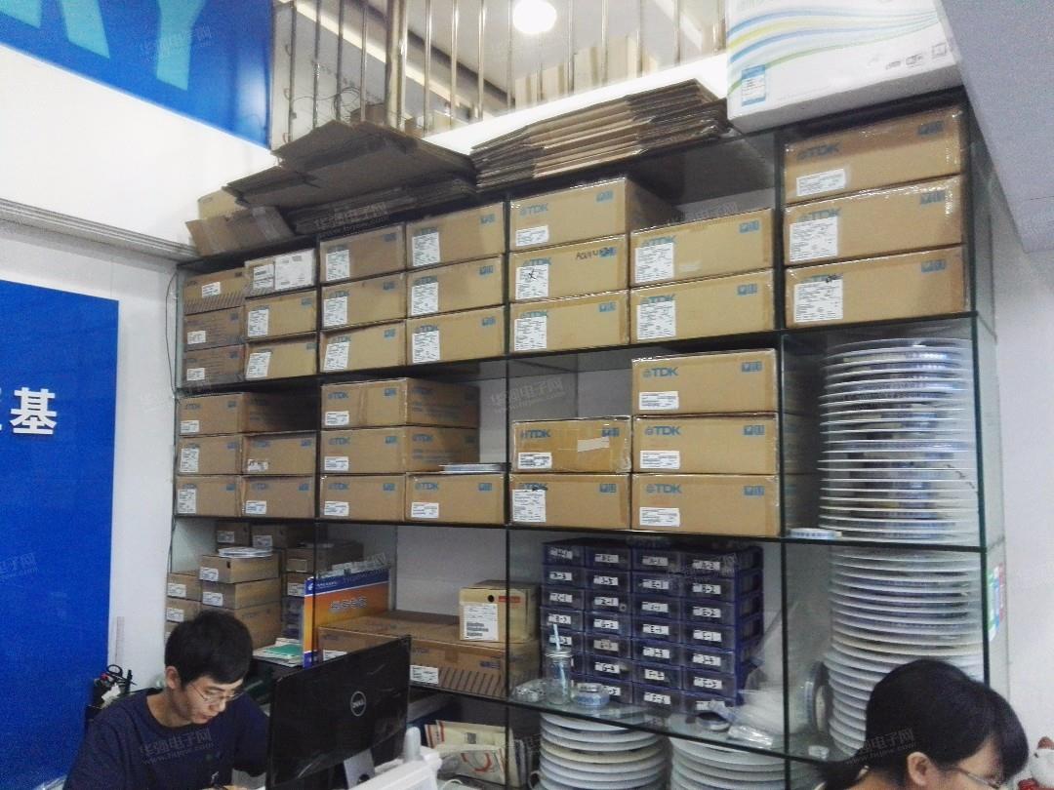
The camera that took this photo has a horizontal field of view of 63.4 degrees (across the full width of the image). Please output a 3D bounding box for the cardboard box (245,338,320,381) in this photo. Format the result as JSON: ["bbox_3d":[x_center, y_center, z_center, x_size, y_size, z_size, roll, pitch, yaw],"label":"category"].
[{"bbox_3d":[-0.723,-0.110,2.977,0.355,0.128,0.353,-3,-5,34],"label":"cardboard box"}]

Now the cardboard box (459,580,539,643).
[{"bbox_3d":[-0.059,0.628,2.489,0.202,0.143,0.206,-2,-4,19],"label":"cardboard box"}]

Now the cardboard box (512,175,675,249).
[{"bbox_3d":[0.201,-0.458,2.373,0.355,0.136,0.353,-3,-5,34],"label":"cardboard box"}]

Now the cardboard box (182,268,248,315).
[{"bbox_3d":[-1.015,-0.358,3.200,0.346,0.137,0.353,-4,-6,34],"label":"cardboard box"}]

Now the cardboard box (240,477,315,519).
[{"bbox_3d":[-0.717,0.348,2.947,0.353,0.137,0.353,-4,-6,34],"label":"cardboard box"}]

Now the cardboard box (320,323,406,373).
[{"bbox_3d":[-0.406,-0.132,2.763,0.355,0.136,0.353,-3,-5,34],"label":"cardboard box"}]

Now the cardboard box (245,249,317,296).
[{"bbox_3d":[-0.731,-0.392,3.002,0.355,0.133,0.353,-3,-5,34],"label":"cardboard box"}]

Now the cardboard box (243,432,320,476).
[{"bbox_3d":[-0.713,0.205,2.948,0.355,0.136,0.353,-3,-5,34],"label":"cardboard box"}]

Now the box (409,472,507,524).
[{"bbox_3d":[-0.106,0.301,2.528,0.353,0.137,0.353,-4,-6,34],"label":"box"}]

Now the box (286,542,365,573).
[{"bbox_3d":[-0.692,0.562,2.932,0.185,0.084,0.188,-2,-5,27],"label":"box"}]

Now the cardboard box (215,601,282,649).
[{"bbox_3d":[-1.003,0.802,3.006,0.187,0.136,0.198,-4,-6,34],"label":"cardboard box"}]

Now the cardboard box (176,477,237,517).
[{"bbox_3d":[-1.017,0.366,3.132,0.353,0.137,0.353,-4,-6,34],"label":"cardboard box"}]

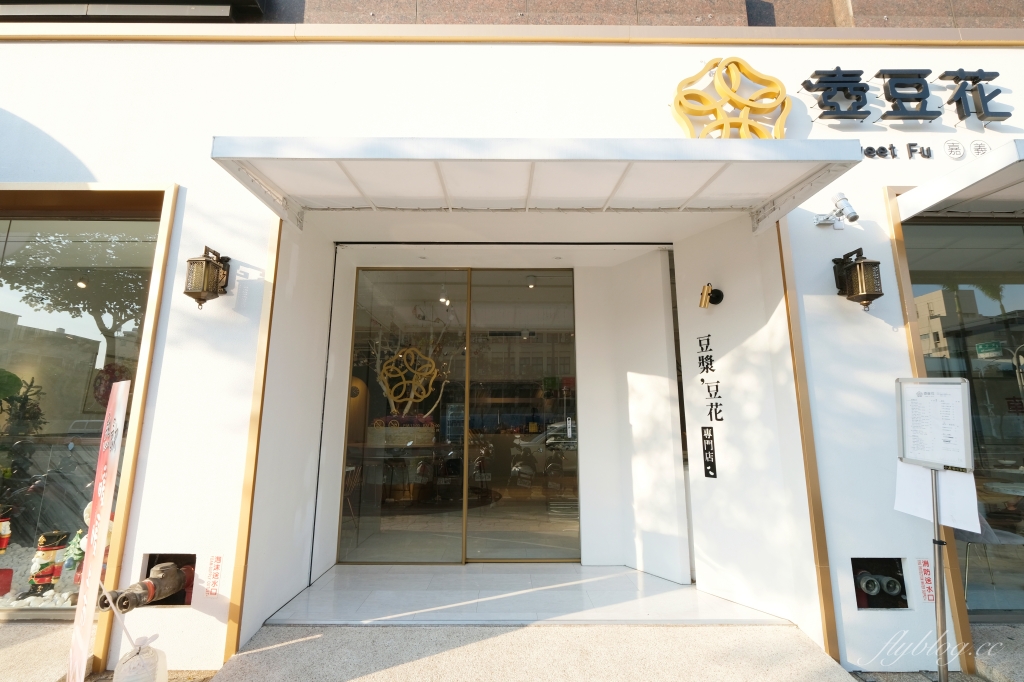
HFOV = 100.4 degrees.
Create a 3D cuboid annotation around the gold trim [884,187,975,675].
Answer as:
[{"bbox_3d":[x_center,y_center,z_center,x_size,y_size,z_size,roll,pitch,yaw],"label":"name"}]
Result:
[{"bbox_3d":[2.590,0.408,2.678,0.058,2.970,0.055,0,-10,0],"label":"gold trim"}]

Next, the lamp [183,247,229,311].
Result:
[{"bbox_3d":[-1.911,-0.382,2.696,0.130,0.385,0.230,0,-10,0],"label":"lamp"}]

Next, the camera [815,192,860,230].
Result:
[{"bbox_3d":[2.139,-0.837,2.802,0.200,0.220,0.220,0,-10,0],"label":"camera"}]

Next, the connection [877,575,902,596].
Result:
[{"bbox_3d":[2.241,1.450,2.525,0.100,0.105,0.120,0,-10,0],"label":"connection"}]

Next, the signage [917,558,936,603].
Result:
[{"bbox_3d":[2.441,1.409,2.510,0.078,0.240,0.010,0,-10,0],"label":"signage"}]

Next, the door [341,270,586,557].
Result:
[{"bbox_3d":[-0.474,0.635,4.090,2.200,2.790,0.100,0,-10,0],"label":"door"}]

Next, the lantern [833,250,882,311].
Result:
[{"bbox_3d":[2.193,-0.376,2.715,0.130,0.385,0.230,0,-10,0],"label":"lantern"}]

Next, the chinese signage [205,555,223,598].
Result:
[{"bbox_3d":[-1.742,1.381,2.495,0.072,0.235,0.010,0,-10,0],"label":"chinese signage"}]

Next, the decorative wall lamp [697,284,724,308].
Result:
[{"bbox_3d":[1.577,-0.357,3.359,0.140,0.200,0.130,8,-13,-36],"label":"decorative wall lamp"}]

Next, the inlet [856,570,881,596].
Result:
[{"bbox_3d":[2.114,1.442,2.526,0.100,0.105,0.120,0,-10,0],"label":"inlet"}]

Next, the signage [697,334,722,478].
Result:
[{"bbox_3d":[1.560,0.501,3.337,0.012,1.102,0.186,8,-13,-36],"label":"signage"}]

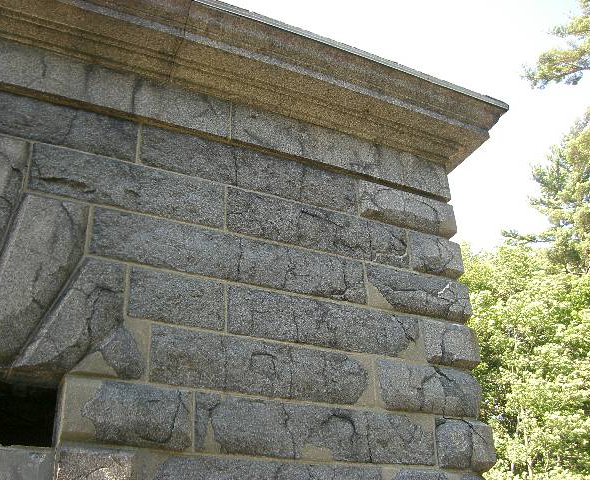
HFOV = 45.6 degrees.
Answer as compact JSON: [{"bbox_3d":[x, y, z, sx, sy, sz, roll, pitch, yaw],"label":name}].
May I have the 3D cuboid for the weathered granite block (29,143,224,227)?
[{"bbox_3d":[-1.141,-0.281,4.763,1.278,0.331,0.360,12,-27,-24],"label":"weathered granite block"}]

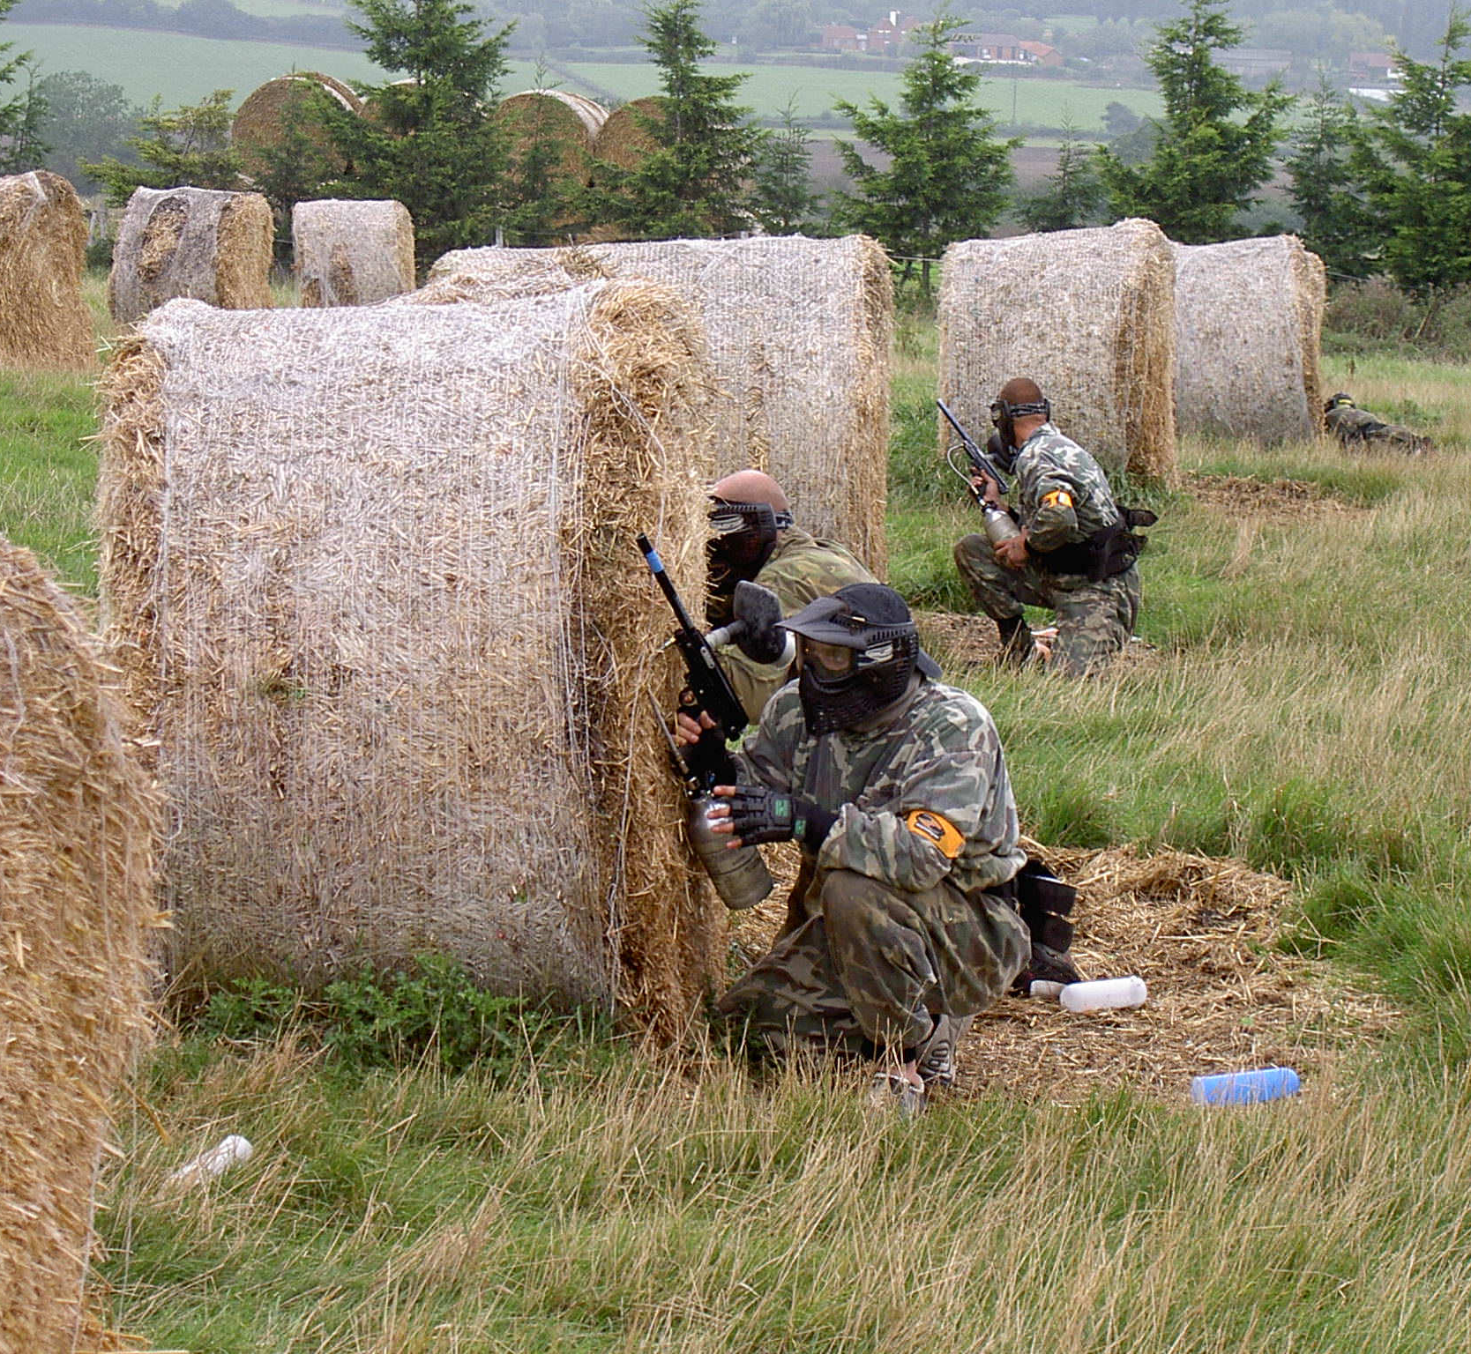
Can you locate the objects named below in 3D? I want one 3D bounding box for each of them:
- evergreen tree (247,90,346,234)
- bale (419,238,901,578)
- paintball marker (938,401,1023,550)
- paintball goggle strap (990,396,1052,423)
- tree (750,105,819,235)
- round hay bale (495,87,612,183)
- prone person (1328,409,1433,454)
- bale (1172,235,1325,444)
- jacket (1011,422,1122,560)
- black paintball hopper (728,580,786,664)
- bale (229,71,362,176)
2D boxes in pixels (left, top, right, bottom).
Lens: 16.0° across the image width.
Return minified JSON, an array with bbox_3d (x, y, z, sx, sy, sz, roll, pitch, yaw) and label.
[{"bbox_3d":[-5.097,-5.604,60.500,1.250,2.520,1.250,2,6,0],"label":"evergreen tree"},{"bbox_3d":[-0.339,-1.257,23.900,2.000,1.530,1.500,2,6,2],"label":"bale"},{"bbox_3d":[0.916,-0.750,19.200,0.260,0.650,0.110,-38,0,0],"label":"paintball marker"},{"bbox_3d":[1.038,-0.971,19.000,0.190,0.080,0.210,-3,2,-41],"label":"paintball goggle strap"},{"bbox_3d":[0.730,-7.142,76.000,1.300,2.400,1.300,2,6,0],"label":"tree"},{"bbox_3d":[-2.652,-7.575,74.000,1.500,1.500,1.200,1,6,12],"label":"round hay bale"},{"bbox_3d":[4.568,-1.736,37.000,0.520,0.360,1.650,0,11,-22],"label":"prone person"},{"bbox_3d":[3.529,-2.351,36.300,1.150,1.450,1.500,1,6,10],"label":"bale"},{"bbox_3d":[1.151,-0.651,18.300,0.380,0.520,0.460,3,6,28],"label":"jacket"},{"bbox_3d":[0.042,-0.104,9.950,0.115,0.180,0.100,-19,33,0],"label":"black paintball hopper"},{"bbox_3d":[-5.502,-6.734,65.100,1.500,1.500,1.200,2,6,3],"label":"bale"}]

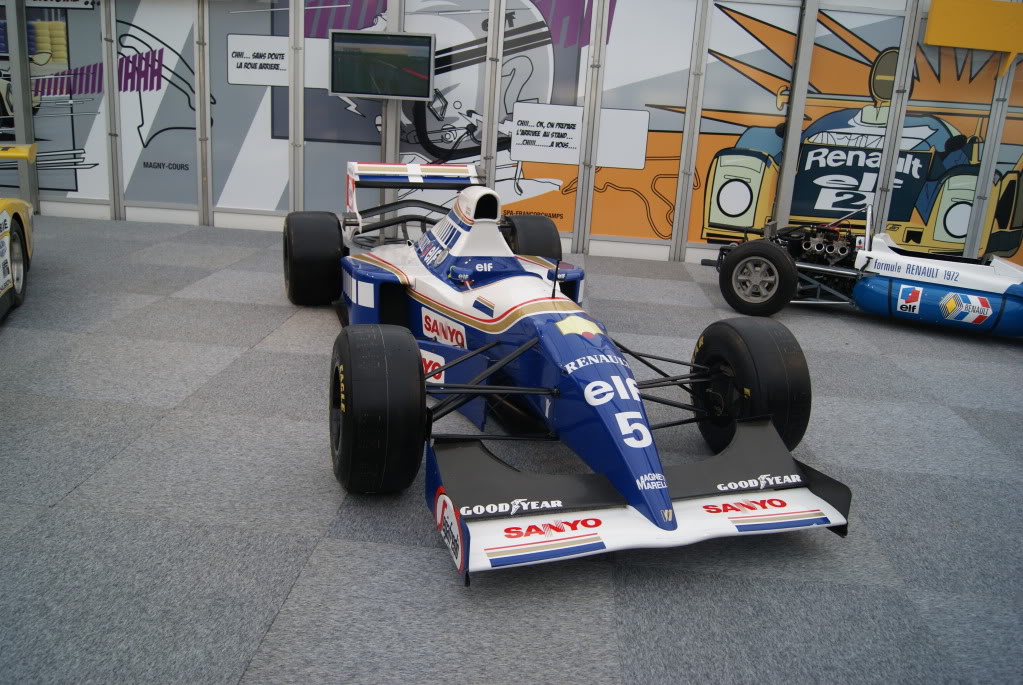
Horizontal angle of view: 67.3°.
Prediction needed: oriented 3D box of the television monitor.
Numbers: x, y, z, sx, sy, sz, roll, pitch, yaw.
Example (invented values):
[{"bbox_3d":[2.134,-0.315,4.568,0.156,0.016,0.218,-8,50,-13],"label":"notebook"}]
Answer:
[{"bbox_3d":[-1.358,-2.914,8.099,1.110,0.660,0.100,6,16,7],"label":"television monitor"}]

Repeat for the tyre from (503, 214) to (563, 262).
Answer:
[{"bbox_3d":[0.111,-0.659,6.133,0.380,0.670,0.670,-2,17,-19],"label":"tyre"}]

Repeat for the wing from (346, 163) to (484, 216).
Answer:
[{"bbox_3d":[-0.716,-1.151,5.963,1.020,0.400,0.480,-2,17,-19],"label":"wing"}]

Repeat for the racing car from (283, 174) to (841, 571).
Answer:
[{"bbox_3d":[-0.123,-0.316,4.308,2.030,1.000,4.307,-2,17,-19],"label":"racing car"}]

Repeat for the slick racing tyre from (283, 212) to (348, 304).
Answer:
[{"bbox_3d":[-1.444,-0.609,5.601,0.380,0.670,0.670,-2,17,-19],"label":"slick racing tyre"}]

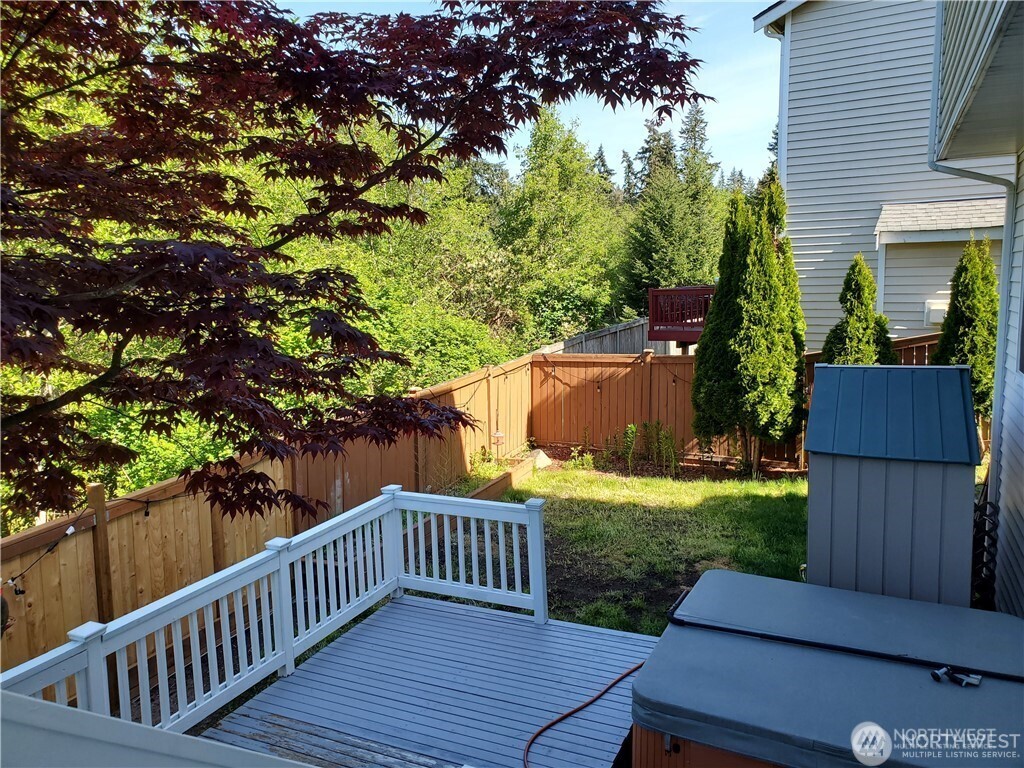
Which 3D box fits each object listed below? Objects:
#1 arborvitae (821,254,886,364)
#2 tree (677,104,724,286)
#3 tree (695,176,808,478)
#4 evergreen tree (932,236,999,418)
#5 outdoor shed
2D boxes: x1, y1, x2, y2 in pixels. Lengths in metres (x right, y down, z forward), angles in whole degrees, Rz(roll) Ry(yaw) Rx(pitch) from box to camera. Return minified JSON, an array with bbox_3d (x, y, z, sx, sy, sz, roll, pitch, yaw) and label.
[{"bbox_3d":[5.175,-0.348,11.666,1.027,3.191,1.027,2,8,24],"label":"arborvitae"},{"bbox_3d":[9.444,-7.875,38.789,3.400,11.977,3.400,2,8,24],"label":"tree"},{"bbox_3d":[3.743,-0.916,12.238,1.676,4.588,1.425,2,8,24],"label":"tree"},{"bbox_3d":[6.492,-0.586,11.032,0.911,3.071,0.911,2,8,24],"label":"evergreen tree"},{"bbox_3d":[3.759,0.988,7.770,1.381,2.330,2.200,2,8,24],"label":"outdoor shed"}]

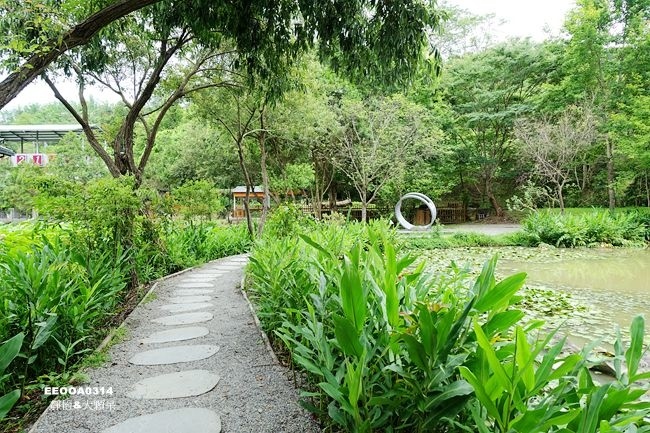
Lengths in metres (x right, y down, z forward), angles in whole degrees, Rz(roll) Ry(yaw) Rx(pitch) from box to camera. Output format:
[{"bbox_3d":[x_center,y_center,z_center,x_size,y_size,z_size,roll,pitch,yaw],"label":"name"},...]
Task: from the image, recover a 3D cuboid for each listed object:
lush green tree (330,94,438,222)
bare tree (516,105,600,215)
[{"bbox_3d":[3.490,-3.290,25.000,6.100,7.500,5.400,0,2,0],"label":"lush green tree"},{"bbox_3d":[14.700,-3.550,27.500,5.200,7.100,4.700,0,2,0],"label":"bare tree"}]

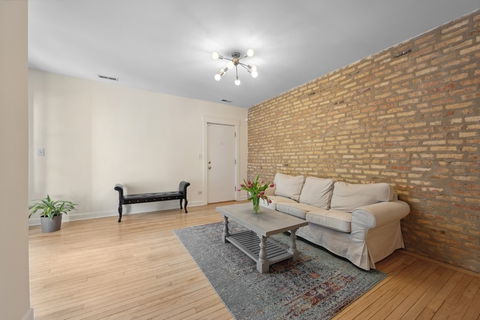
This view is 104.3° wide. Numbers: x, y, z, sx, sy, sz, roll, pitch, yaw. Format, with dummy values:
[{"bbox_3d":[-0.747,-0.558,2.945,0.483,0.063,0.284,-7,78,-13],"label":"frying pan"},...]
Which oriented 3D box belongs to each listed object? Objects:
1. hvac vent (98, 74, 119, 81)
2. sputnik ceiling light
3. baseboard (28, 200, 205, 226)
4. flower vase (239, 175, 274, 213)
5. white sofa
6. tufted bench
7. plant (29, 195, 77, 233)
[{"bbox_3d":[-2.356,-1.476,3.348,0.308,0.017,0.151,0,0,-32],"label":"hvac vent"},{"bbox_3d":[-0.052,-1.295,2.581,0.643,0.347,0.643,0,0,-32],"label":"sputnik ceiling light"},{"bbox_3d":[-2.175,1.038,3.808,2.990,0.139,0.022,0,0,-32],"label":"baseboard"},{"bbox_3d":[0.204,0.434,2.377,0.426,0.476,0.426,0,0,0],"label":"flower vase"},{"bbox_3d":[1.124,0.704,2.968,0.857,0.840,2.223,0,0,-32],"label":"white sofa"},{"bbox_3d":[-1.707,0.779,3.749,1.339,0.661,0.409,0,0,-32],"label":"tufted bench"},{"bbox_3d":[-2.953,0.824,2.906,0.504,0.560,0.504,0,0,-32],"label":"plant"}]

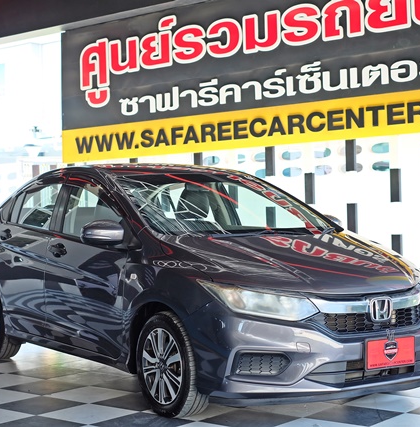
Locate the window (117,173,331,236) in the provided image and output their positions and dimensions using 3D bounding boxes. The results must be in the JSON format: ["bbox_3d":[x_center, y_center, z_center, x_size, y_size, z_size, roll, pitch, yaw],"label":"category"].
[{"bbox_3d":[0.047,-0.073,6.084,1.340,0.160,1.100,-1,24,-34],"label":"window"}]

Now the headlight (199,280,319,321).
[{"bbox_3d":[0.238,0.439,4.808,0.400,0.200,0.540,-1,0,-34],"label":"headlight"}]

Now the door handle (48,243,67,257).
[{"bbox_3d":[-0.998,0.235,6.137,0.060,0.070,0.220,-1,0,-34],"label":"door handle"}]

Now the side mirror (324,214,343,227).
[{"bbox_3d":[0.812,0.090,6.508,0.250,0.150,0.140,-1,0,-34],"label":"side mirror"}]

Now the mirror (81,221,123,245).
[{"bbox_3d":[-0.636,0.113,5.544,0.250,0.150,0.140,-1,0,-34],"label":"mirror"}]

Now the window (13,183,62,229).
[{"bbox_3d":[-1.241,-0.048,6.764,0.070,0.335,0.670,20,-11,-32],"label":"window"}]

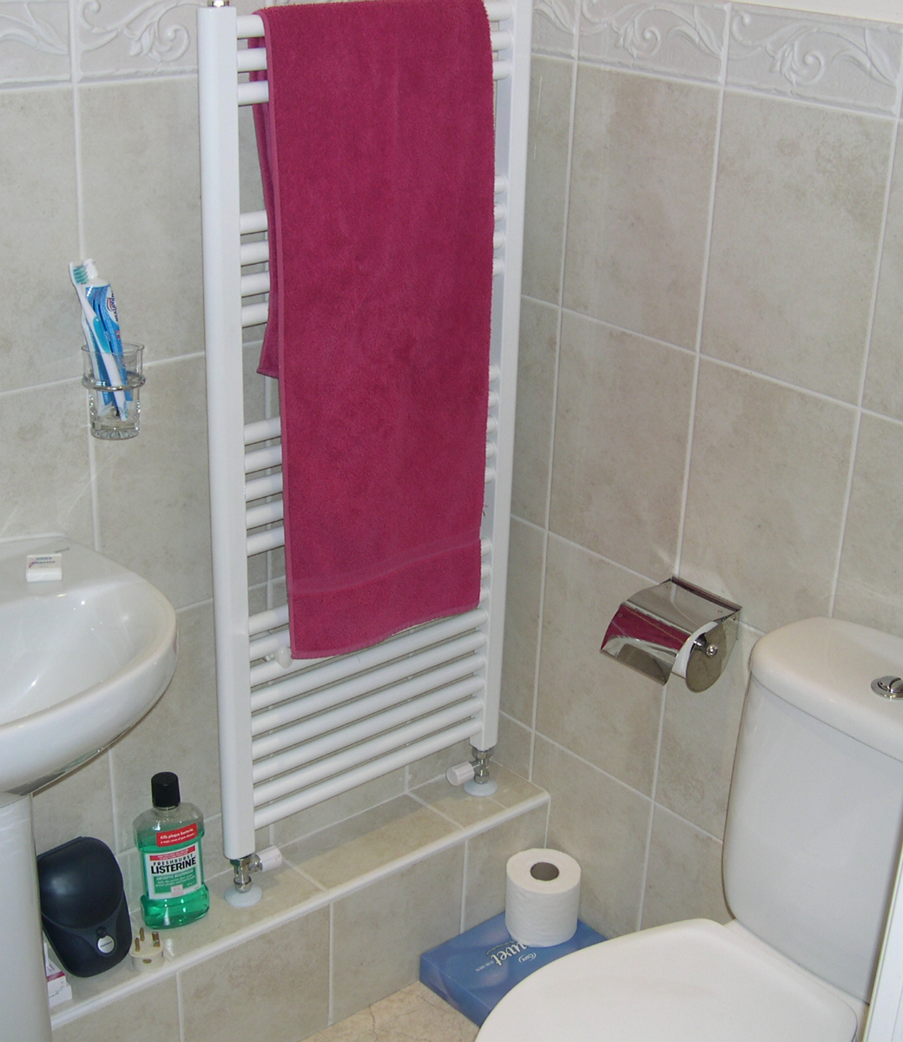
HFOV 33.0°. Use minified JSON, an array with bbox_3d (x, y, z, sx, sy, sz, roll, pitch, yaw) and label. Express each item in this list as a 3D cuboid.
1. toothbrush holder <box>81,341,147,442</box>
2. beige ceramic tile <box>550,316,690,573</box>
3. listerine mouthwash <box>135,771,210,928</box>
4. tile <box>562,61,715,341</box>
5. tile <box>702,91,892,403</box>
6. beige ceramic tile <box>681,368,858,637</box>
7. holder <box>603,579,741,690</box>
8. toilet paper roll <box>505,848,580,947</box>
[{"bbox_3d":[-0.389,-0.152,1.756,0.070,0.101,0.080,-17,29,-37],"label":"toothbrush holder"},{"bbox_3d":[0.234,-0.099,2.117,0.010,0.335,0.250,-17,29,-37],"label":"beige ceramic tile"},{"bbox_3d":[-0.379,0.443,2.060,0.095,0.224,0.060,-9,26,-25],"label":"listerine mouthwash"},{"bbox_3d":[0.246,-0.411,1.994,0.010,0.335,0.250,-17,29,-37],"label":"tile"},{"bbox_3d":[0.410,-0.330,1.822,0.010,0.335,0.250,-17,29,-37],"label":"tile"},{"bbox_3d":[0.399,-0.018,1.947,0.010,0.335,0.250,-17,29,-37],"label":"beige ceramic tile"},{"bbox_3d":[0.289,0.161,2.031,0.135,0.110,0.127,-17,29,-37],"label":"holder"},{"bbox_3d":[0.142,0.589,2.381,0.115,0.103,0.115,2,23,-1],"label":"toilet paper roll"}]

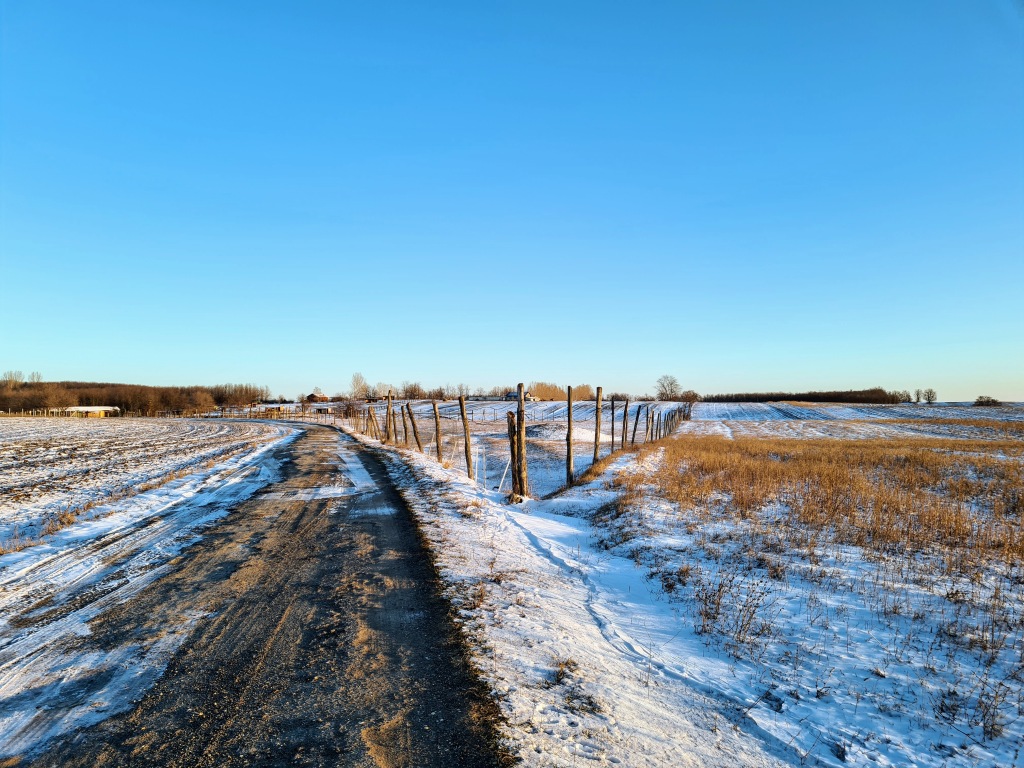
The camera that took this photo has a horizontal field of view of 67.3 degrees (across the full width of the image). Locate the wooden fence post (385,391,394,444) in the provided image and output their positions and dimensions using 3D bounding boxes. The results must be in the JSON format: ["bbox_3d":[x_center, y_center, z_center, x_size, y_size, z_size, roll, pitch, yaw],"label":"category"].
[{"bbox_3d":[-4.846,1.329,30.500,0.200,2.120,0.200,1,-2,0],"label":"wooden fence post"}]

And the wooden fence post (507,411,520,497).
[{"bbox_3d":[0.039,1.229,13.600,0.160,1.520,0.160,-4,-2,0],"label":"wooden fence post"}]

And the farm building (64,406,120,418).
[{"bbox_3d":[-89.998,6.114,165.000,11.800,2.600,6.000,1,-2,-33],"label":"farm building"}]

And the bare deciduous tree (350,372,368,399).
[{"bbox_3d":[-75.348,0.741,380.000,8.800,13.000,8.500,0,-2,0],"label":"bare deciduous tree"}]

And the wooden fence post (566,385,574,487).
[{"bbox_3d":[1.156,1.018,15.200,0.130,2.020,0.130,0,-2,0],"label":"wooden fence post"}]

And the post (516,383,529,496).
[{"bbox_3d":[0.191,0.981,13.600,0.170,2.020,0.170,2,-2,0],"label":"post"}]

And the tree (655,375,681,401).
[{"bbox_3d":[60.655,1.365,300.000,10.000,10.200,9.500,0,-2,0],"label":"tree"}]

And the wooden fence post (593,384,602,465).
[{"bbox_3d":[2.253,1.090,20.200,0.140,2.050,0.140,3,-2,0],"label":"wooden fence post"}]

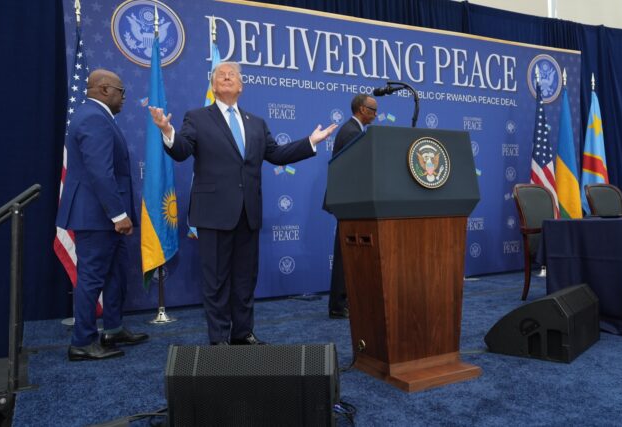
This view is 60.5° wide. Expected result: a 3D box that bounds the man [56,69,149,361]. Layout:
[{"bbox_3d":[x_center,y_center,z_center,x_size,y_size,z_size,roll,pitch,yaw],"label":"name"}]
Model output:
[{"bbox_3d":[-1.359,-0.025,3.491,0.560,1.870,0.540,-2,1,-25],"label":"man"}]

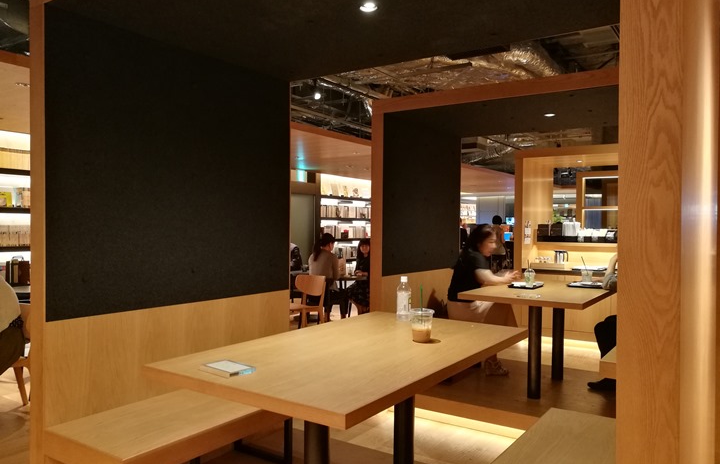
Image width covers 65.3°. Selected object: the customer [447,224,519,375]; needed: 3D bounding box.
[{"bbox_3d":[1.007,0.534,4.561,0.660,1.190,0.480,1,1,34],"label":"customer"}]

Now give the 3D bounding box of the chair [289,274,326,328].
[{"bbox_3d":[-0.745,0.901,6.541,0.520,0.790,0.490,0,1,-44],"label":"chair"}]

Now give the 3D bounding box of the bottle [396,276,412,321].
[{"bbox_3d":[0.218,0.323,2.743,0.068,0.211,0.068,1,1,34],"label":"bottle"}]

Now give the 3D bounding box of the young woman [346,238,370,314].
[{"bbox_3d":[0.026,0.682,7.228,0.470,1.220,0.720,1,1,34],"label":"young woman"}]

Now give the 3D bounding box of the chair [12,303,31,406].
[{"bbox_3d":[-2.605,0.923,3.961,0.520,0.790,0.490,0,1,-44],"label":"chair"}]

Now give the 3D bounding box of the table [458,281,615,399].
[{"bbox_3d":[1.364,0.777,4.103,0.805,0.720,1.390,1,1,34],"label":"table"}]

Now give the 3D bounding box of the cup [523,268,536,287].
[{"bbox_3d":[1.266,0.334,4.179,0.090,0.134,0.090,1,1,34],"label":"cup"}]

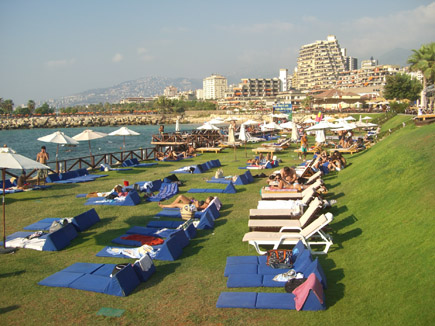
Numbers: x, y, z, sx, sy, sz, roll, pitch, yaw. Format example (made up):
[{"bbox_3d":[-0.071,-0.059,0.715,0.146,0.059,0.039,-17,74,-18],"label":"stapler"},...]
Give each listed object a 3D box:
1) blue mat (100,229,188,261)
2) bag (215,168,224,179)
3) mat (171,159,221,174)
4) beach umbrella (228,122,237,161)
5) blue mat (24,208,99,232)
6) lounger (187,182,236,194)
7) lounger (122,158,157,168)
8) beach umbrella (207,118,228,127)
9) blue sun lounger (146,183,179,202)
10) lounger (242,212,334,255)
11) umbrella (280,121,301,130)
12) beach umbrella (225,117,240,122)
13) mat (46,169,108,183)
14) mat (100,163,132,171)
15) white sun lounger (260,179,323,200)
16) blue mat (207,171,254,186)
[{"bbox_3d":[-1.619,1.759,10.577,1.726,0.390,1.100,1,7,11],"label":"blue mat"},{"bbox_3d":[0.088,0.472,21.070,0.380,0.400,0.200,1,7,10],"label":"bag"},{"bbox_3d":[-1.073,0.138,25.434,1.900,0.400,3.300,1,6,10],"label":"mat"},{"bbox_3d":[1.001,-1.298,30.246,0.500,2.380,0.500,-5,6,1],"label":"beach umbrella"},{"bbox_3d":[-4.756,1.703,14.603,1.930,0.412,1.255,1,7,14],"label":"blue mat"},{"bbox_3d":[-0.188,0.904,17.949,1.811,0.380,0.600,0,7,5],"label":"lounger"},{"bbox_3d":[-4.585,-0.075,28.608,1.930,0.412,1.318,-1,7,3],"label":"lounger"},{"bbox_3d":[0.052,-3.459,49.928,2.100,2.250,2.100,0,6,0],"label":"beach umbrella"},{"bbox_3d":[-2.111,1.120,18.842,0.628,0.412,1.930,1,7,13],"label":"blue sun lounger"},{"bbox_3d":[1.638,1.619,11.223,2.030,0.860,0.700,0,6,2],"label":"lounger"},{"bbox_3d":[7.177,-2.994,47.145,2.200,2.300,2.200,-1,7,0],"label":"umbrella"},{"bbox_3d":[1.912,-4.695,60.858,2.100,2.250,2.100,0,6,0],"label":"beach umbrella"},{"bbox_3d":[-6.468,0.549,22.642,1.700,0.420,2.900,2,7,19],"label":"mat"},{"bbox_3d":[-5.426,0.162,26.058,1.750,0.420,0.750,0,6,0],"label":"mat"},{"bbox_3d":[2.320,0.994,15.319,1.890,0.780,0.680,0,7,-1],"label":"white sun lounger"},{"bbox_3d":[0.542,0.659,22.124,1.930,0.412,1.255,2,8,25],"label":"blue mat"}]

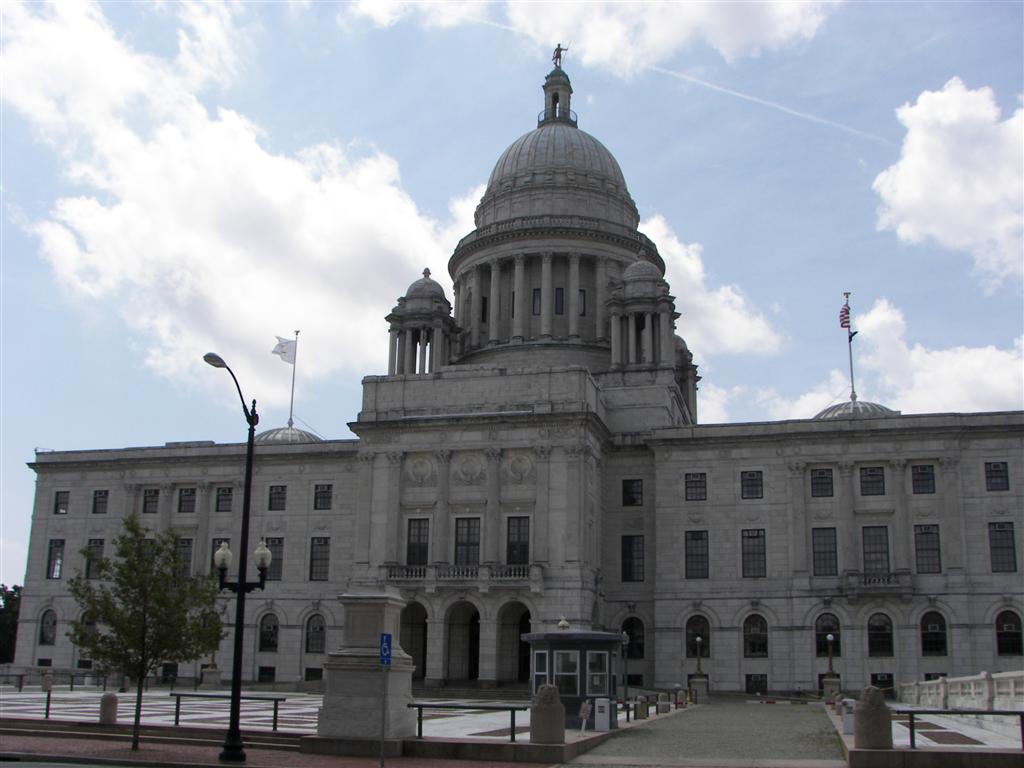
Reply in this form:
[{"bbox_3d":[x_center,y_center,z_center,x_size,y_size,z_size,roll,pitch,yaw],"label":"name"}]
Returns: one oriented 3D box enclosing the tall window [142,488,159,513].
[{"bbox_3d":[-34.789,11.358,102.765,1.700,2.300,0.300,-3,-14,14],"label":"tall window"}]

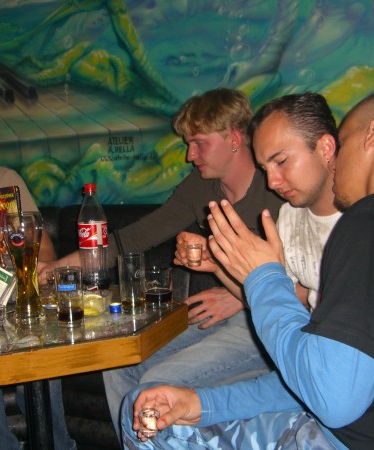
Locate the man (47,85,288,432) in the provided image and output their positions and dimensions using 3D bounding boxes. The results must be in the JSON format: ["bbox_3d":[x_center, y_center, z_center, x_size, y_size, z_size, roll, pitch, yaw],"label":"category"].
[{"bbox_3d":[0.035,0.240,1.825,0.680,1.250,0.660,-6,6,-43],"label":"man"}]

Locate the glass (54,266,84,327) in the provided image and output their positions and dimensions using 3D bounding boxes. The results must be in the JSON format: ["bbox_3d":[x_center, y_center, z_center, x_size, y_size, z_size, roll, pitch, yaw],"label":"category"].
[{"bbox_3d":[-0.250,0.153,1.420,0.060,0.116,0.060,-1,5,0],"label":"glass"}]

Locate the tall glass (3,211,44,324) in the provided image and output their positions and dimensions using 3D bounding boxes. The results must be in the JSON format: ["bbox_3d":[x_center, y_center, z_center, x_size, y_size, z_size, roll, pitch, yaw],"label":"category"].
[{"bbox_3d":[-0.358,0.091,1.481,0.089,0.236,0.089,-1,5,0],"label":"tall glass"}]

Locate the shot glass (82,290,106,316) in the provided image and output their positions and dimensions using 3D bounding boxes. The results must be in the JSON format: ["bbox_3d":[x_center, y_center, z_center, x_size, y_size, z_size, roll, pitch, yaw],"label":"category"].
[{"bbox_3d":[-0.214,0.179,1.510,0.055,0.048,0.055,-1,5,0],"label":"shot glass"}]

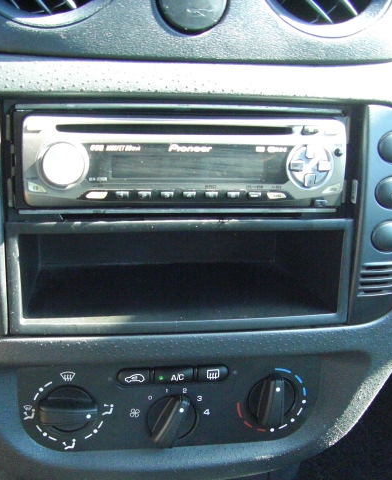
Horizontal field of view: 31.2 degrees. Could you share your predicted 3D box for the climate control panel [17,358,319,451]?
[{"bbox_3d":[-0.012,0.095,0.392,0.170,0.055,0.024,-1,18,-9],"label":"climate control panel"}]

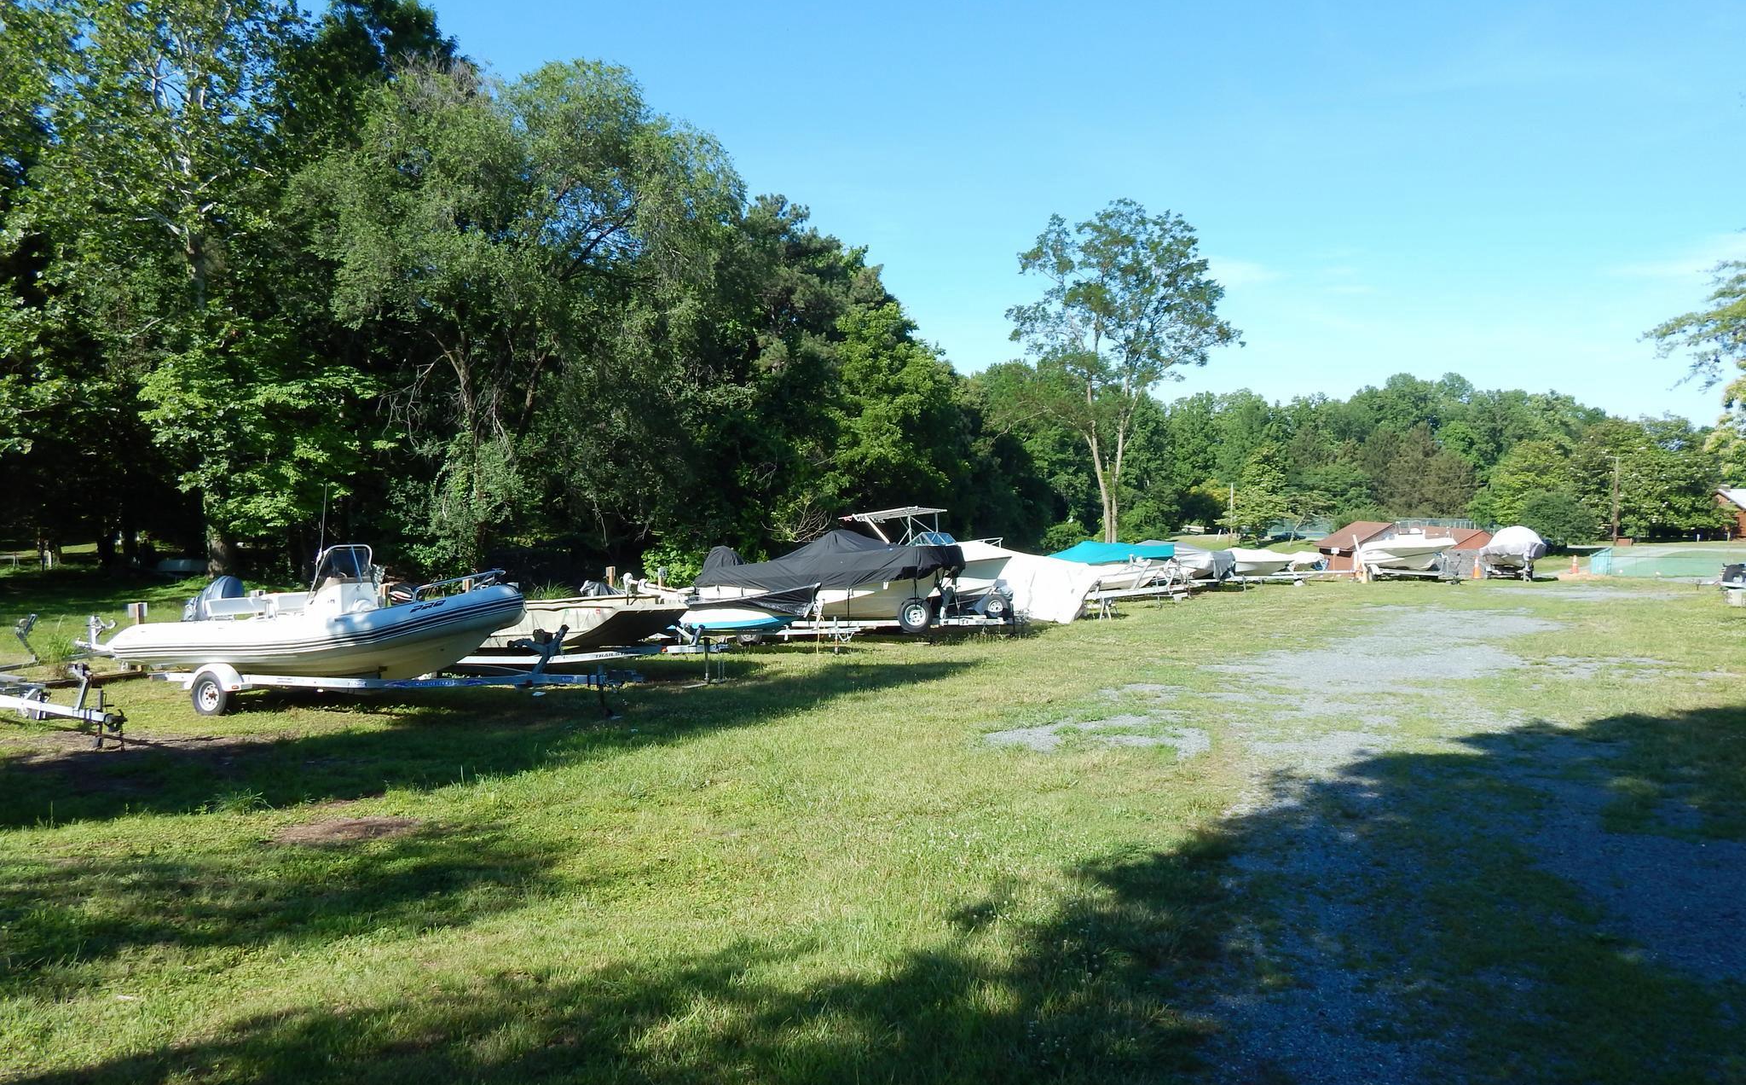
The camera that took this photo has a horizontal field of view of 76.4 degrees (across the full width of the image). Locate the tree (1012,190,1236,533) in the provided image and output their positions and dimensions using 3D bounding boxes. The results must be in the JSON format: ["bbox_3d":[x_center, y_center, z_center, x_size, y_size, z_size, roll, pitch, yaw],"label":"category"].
[{"bbox_3d":[11.700,-7.500,52.000,10.600,17.000,10.000,0,0,0],"label":"tree"}]

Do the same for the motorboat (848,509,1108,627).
[{"bbox_3d":[1.200,0.400,28.000,6.800,2.600,2.400,0,0,20],"label":"motorboat"}]

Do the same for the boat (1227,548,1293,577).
[{"bbox_3d":[15.300,0.810,47.000,4.900,1.250,2.000,0,0,15],"label":"boat"}]

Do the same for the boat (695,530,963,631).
[{"bbox_3d":[-0.760,0.670,22.400,5.400,1.850,2.200,-2,-1,20],"label":"boat"}]

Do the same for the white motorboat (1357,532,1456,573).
[{"bbox_3d":[27.800,0.470,58.000,2.250,2.100,5.600,0,0,-43],"label":"white motorboat"}]

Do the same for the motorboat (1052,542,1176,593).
[{"bbox_3d":[7.300,0.750,35.200,5.000,1.600,2.100,0,0,15],"label":"motorboat"}]

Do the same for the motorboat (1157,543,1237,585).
[{"bbox_3d":[11.300,0.800,42.000,5.000,1.550,2.100,0,0,15],"label":"motorboat"}]

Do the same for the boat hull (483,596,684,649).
[{"bbox_3d":[-5.700,1.320,18.700,5.200,0.800,1.750,-2,-1,27],"label":"boat hull"}]

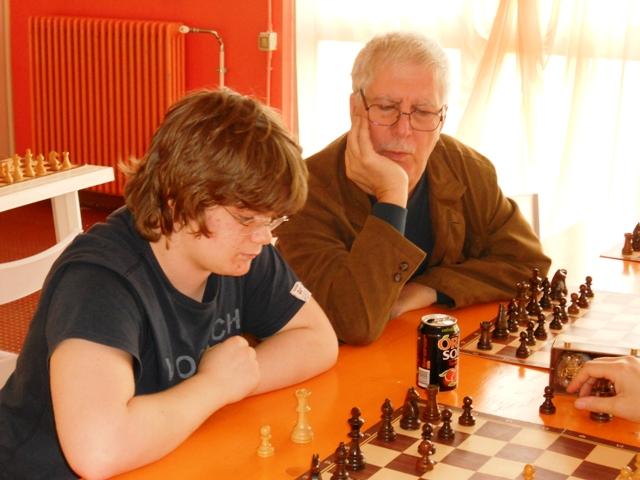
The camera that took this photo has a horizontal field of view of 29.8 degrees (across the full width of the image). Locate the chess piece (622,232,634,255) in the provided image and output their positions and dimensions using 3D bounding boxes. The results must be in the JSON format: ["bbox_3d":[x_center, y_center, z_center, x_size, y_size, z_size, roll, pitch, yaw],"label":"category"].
[{"bbox_3d":[0.684,0.010,2.667,0.025,0.049,0.025,9,16,29],"label":"chess piece"}]

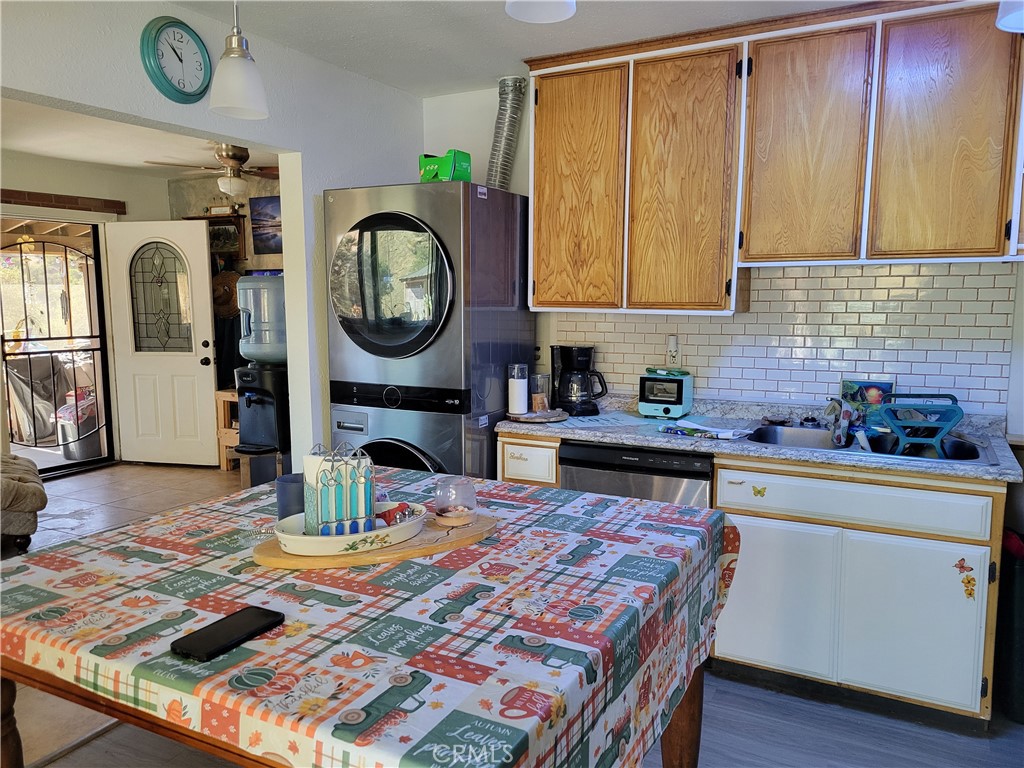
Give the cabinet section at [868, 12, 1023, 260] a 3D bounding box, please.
[{"bbox_3d":[1.544,-0.857,2.749,0.453,0.823,0.310,3,8,28],"label":"cabinet section"}]

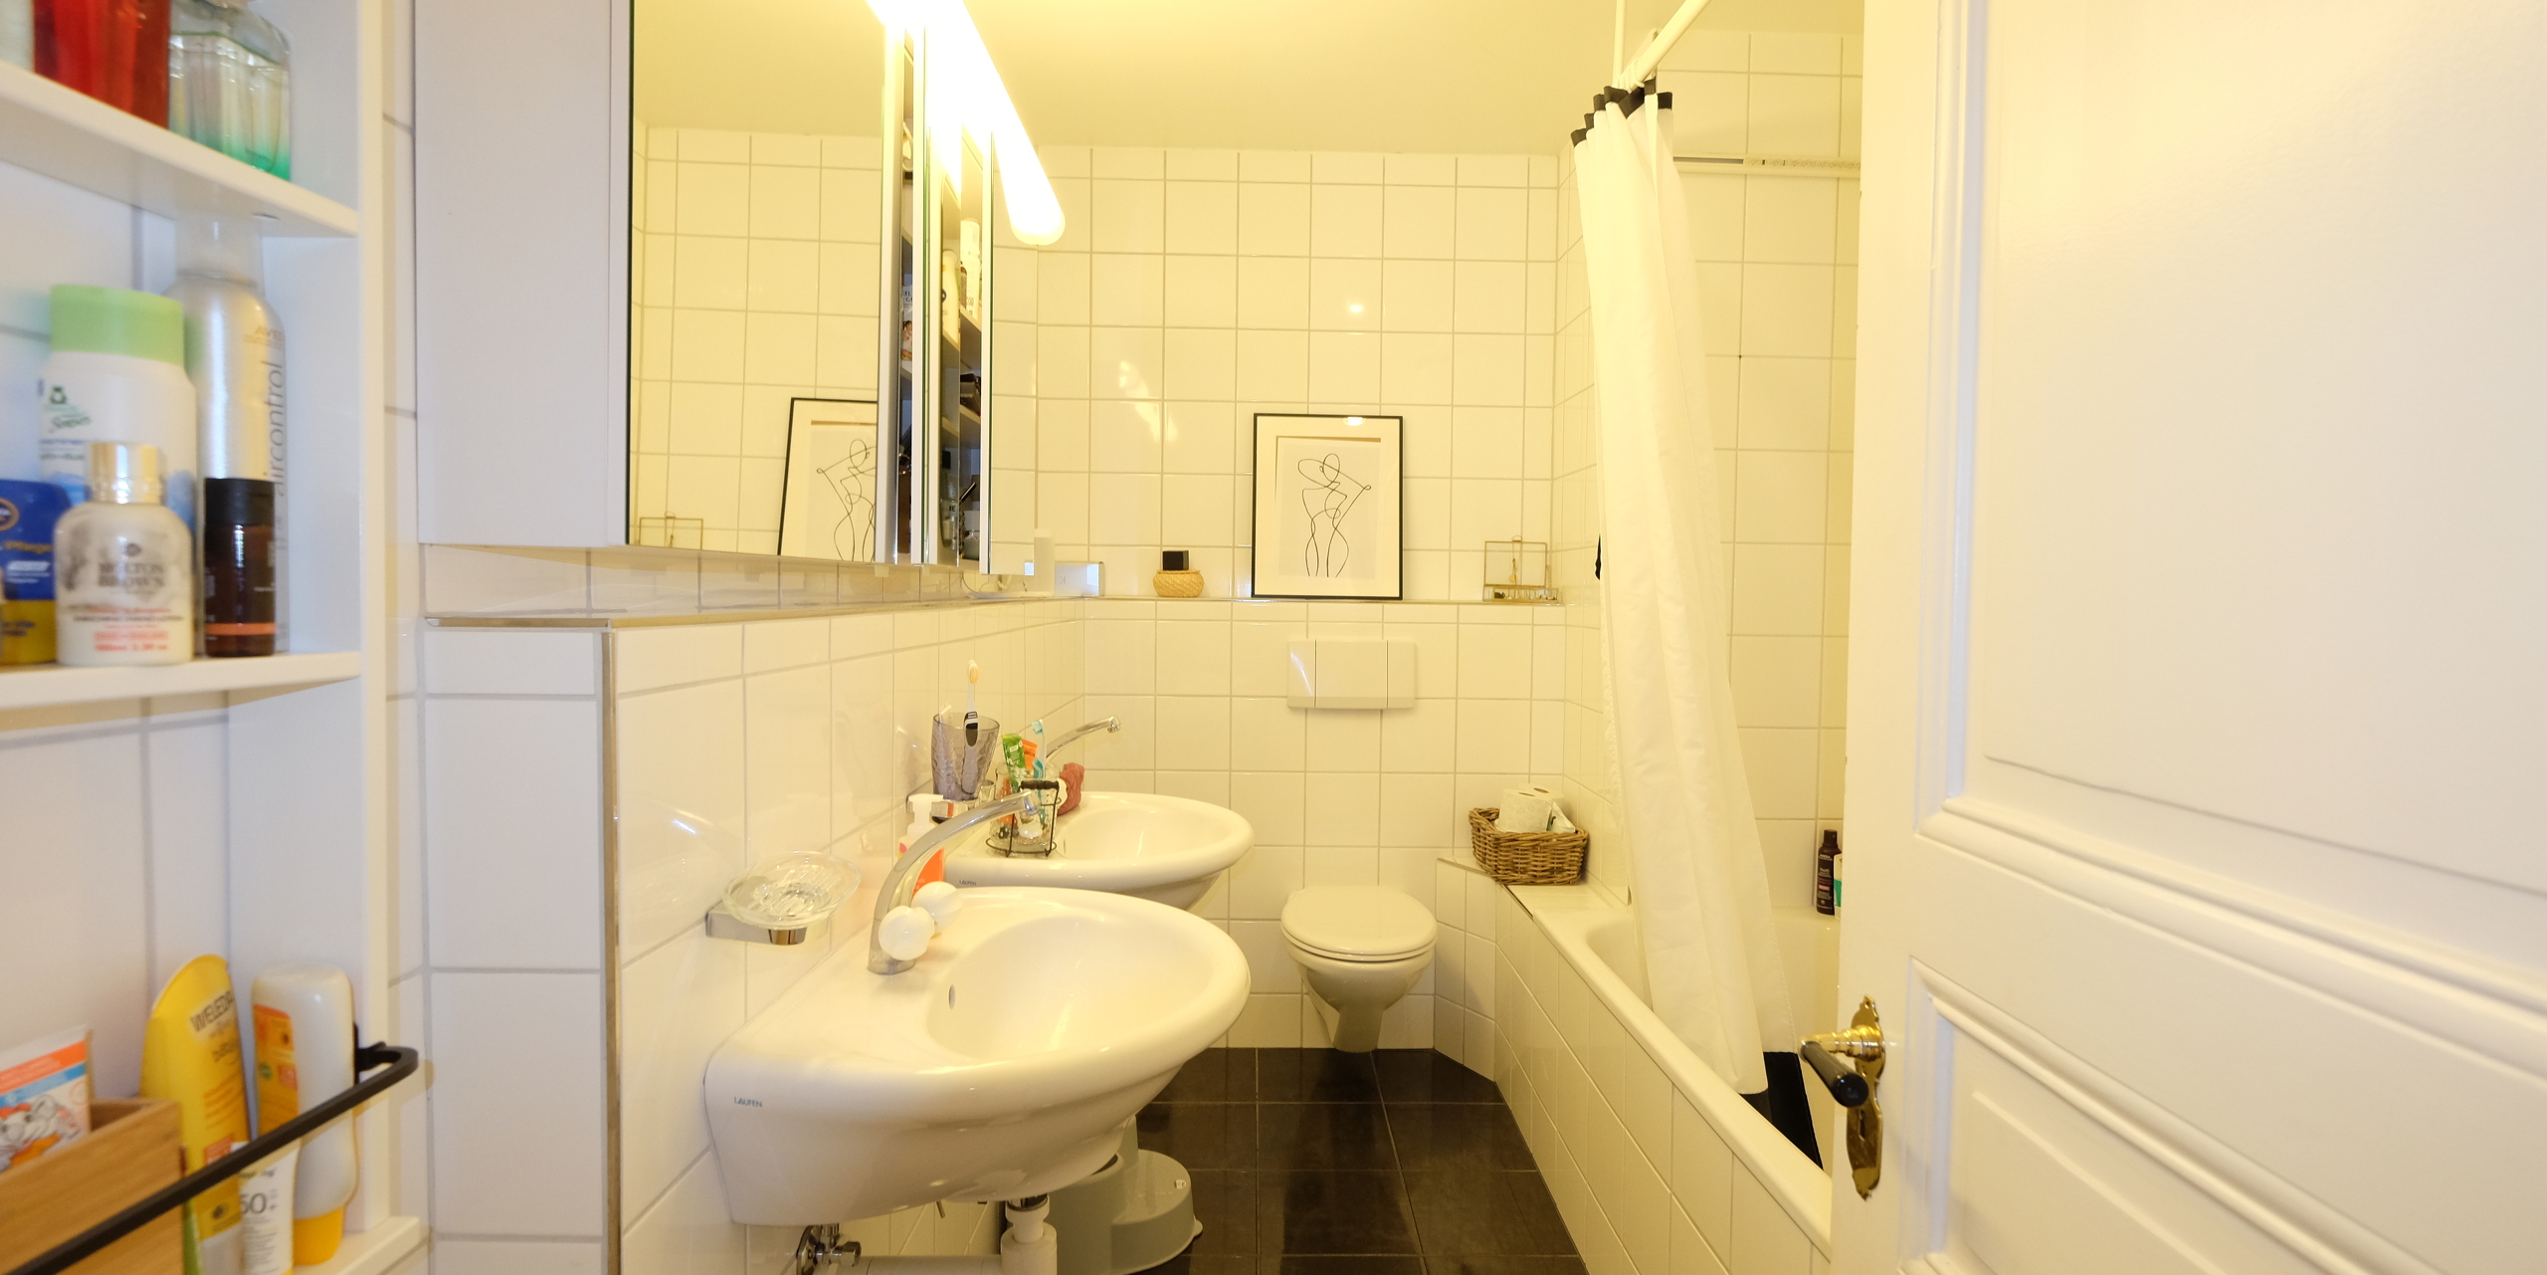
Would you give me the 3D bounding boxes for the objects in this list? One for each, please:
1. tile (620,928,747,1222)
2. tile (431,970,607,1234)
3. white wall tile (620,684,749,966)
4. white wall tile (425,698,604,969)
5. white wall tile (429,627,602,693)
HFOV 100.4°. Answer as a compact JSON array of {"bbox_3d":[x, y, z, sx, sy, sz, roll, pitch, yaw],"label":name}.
[{"bbox_3d":[-0.484,0.338,0.871,0.011,0.197,0.190,1,3,-1],"label":"tile"},{"bbox_3d":[-0.545,0.337,0.772,0.120,0.197,0.010,1,2,-1],"label":"tile"},{"bbox_3d":[-0.476,0.136,0.860,0.010,0.198,0.184,1,2,-1],"label":"white wall tile"},{"bbox_3d":[-0.540,0.140,0.763,0.120,0.196,0.010,1,2,-1],"label":"white wall tile"},{"bbox_3d":[-0.547,0.017,0.767,0.121,0.048,0.011,1,3,-1],"label":"white wall tile"}]

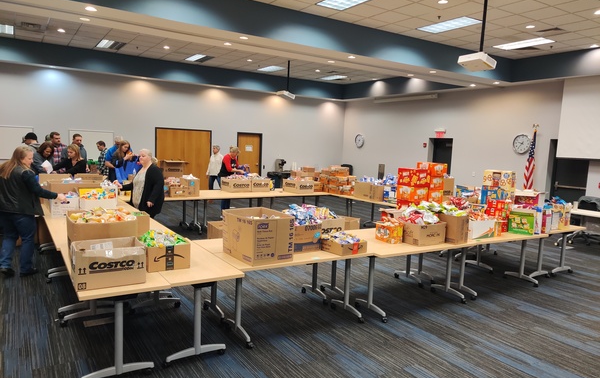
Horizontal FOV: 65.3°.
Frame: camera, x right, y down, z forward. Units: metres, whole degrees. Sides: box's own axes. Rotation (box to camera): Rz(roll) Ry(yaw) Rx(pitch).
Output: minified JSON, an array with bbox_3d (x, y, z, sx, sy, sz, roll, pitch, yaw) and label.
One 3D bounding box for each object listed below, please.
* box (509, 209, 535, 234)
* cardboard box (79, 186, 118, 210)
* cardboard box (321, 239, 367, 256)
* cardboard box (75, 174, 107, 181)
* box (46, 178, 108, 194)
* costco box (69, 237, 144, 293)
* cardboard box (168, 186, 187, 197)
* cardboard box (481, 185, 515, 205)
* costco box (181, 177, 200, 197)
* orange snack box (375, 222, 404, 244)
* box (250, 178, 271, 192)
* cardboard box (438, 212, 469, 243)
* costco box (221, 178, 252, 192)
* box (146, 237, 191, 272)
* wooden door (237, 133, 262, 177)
[{"bbox_3d":[2.889,0.438,6.059,0.275,0.278,0.210,6,6,35],"label":"box"},{"bbox_3d":[-2.703,0.160,6.235,0.460,0.360,0.300,-1,6,-32],"label":"cardboard box"},{"bbox_3d":[0.434,0.559,4.592,0.318,0.110,0.310,-2,6,-37],"label":"cardboard box"},{"bbox_3d":[-3.604,-0.036,7.949,0.470,0.390,0.420,-1,6,-32],"label":"cardboard box"},{"bbox_3d":[-3.081,0.108,6.443,0.643,0.390,0.420,-1,6,-32],"label":"box"},{"bbox_3d":[-1.400,0.534,3.418,0.453,0.265,0.395,-1,6,-32],"label":"costco box"},{"bbox_3d":[-2.302,0.052,8.773,0.290,0.170,0.320,-1,6,-30],"label":"cardboard box"},{"bbox_3d":[3.431,0.148,8.150,0.450,0.350,0.250,5,6,29],"label":"cardboard box"},{"bbox_3d":[-2.098,-0.033,9.006,0.220,0.315,0.420,0,6,-28],"label":"costco box"},{"bbox_3d":[1.040,0.517,5.449,0.181,0.203,0.237,-1,6,-34],"label":"orange snack box"},{"bbox_3d":[-0.981,-0.110,10.585,0.467,0.290,0.430,-1,7,-36],"label":"box"},{"bbox_3d":[1.851,0.475,5.653,0.211,0.326,0.265,-1,7,-36],"label":"cardboard box"},{"bbox_3d":[-1.395,-0.099,10.299,0.500,0.284,0.466,-1,7,-38],"label":"costco box"},{"bbox_3d":[-1.113,0.524,3.821,0.328,0.197,0.380,-1,6,-32],"label":"box"},{"bbox_3d":[-1.972,-1.086,18.109,0.960,2.140,0.080,-1,6,-32],"label":"wooden door"}]

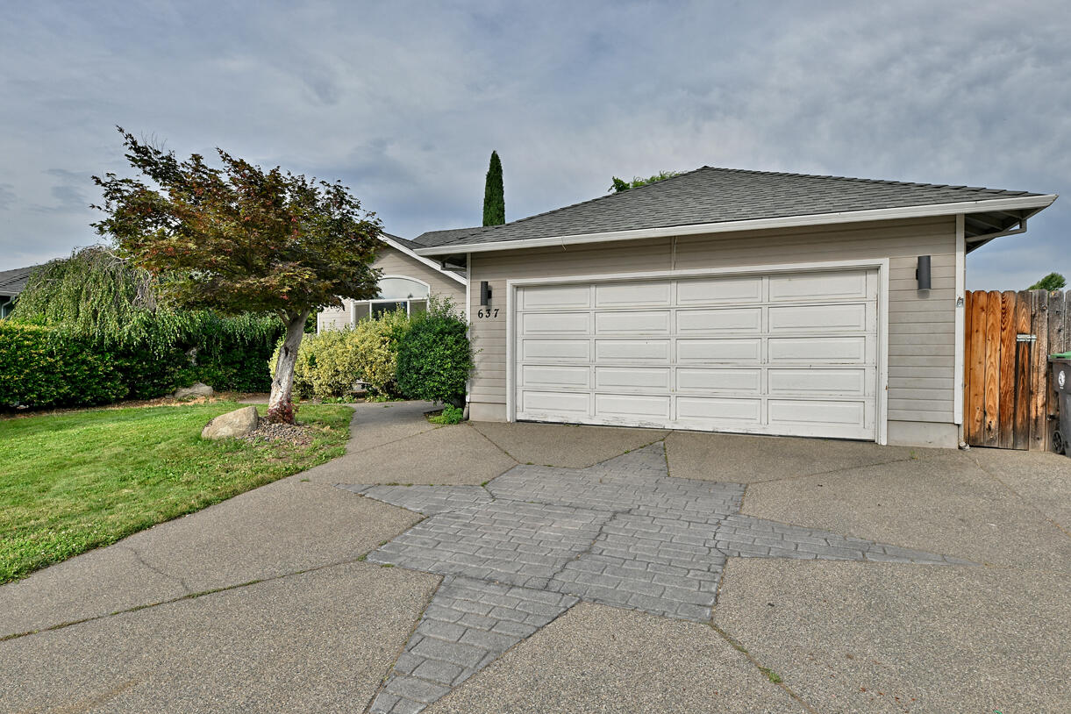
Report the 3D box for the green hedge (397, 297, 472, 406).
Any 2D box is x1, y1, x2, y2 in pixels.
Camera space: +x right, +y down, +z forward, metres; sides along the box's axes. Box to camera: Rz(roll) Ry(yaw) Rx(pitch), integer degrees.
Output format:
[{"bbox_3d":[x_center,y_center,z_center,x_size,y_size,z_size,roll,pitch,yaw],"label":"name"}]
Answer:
[{"bbox_3d":[-1.750,-0.040,9.850,1.300,1.980,1.350,0,1,0],"label":"green hedge"}]

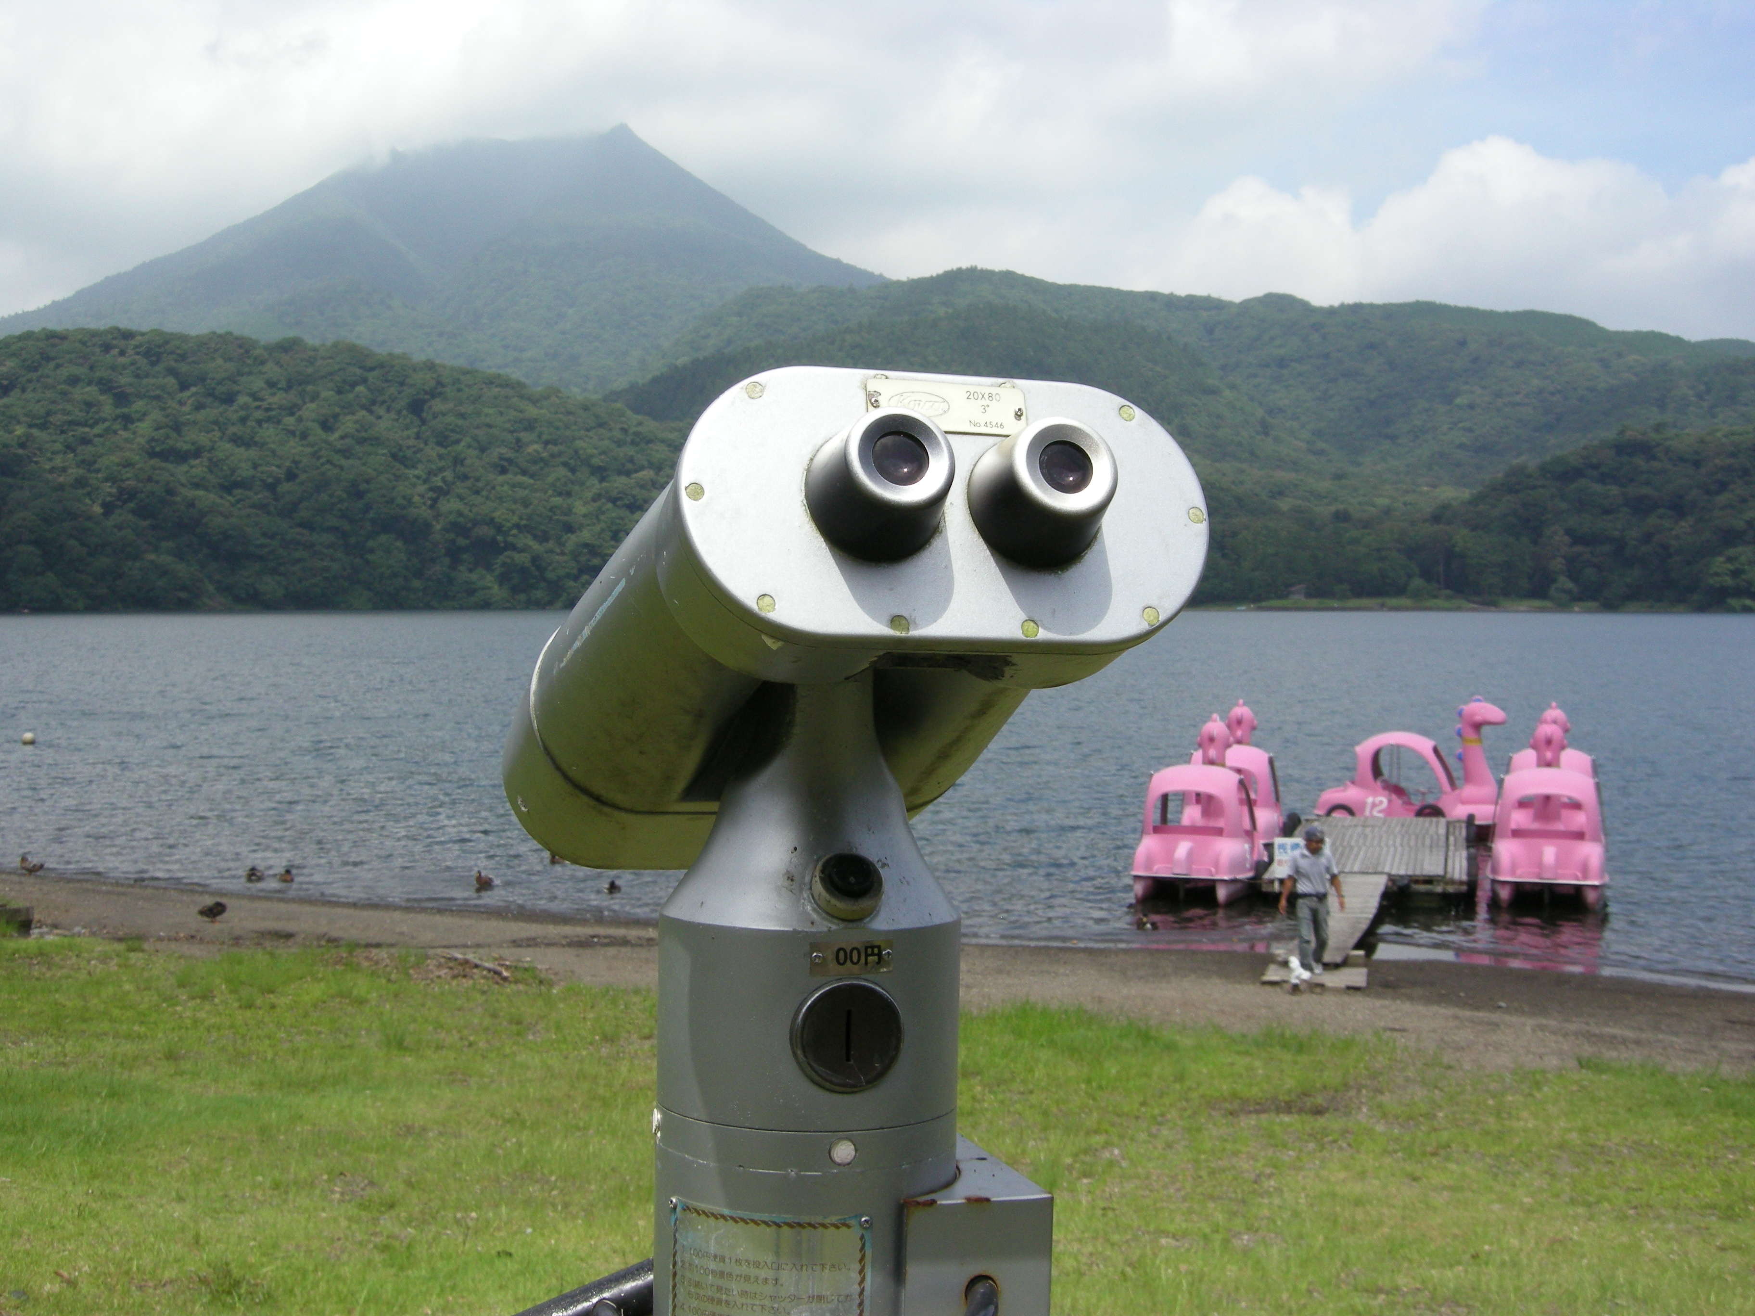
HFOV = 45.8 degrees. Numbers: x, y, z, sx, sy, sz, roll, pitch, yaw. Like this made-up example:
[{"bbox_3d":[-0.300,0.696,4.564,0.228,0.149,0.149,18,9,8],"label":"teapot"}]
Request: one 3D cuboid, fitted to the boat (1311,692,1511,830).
[{"bbox_3d":[9.839,1.978,38.200,3.400,2.550,1.680,0,2,16],"label":"boat"}]

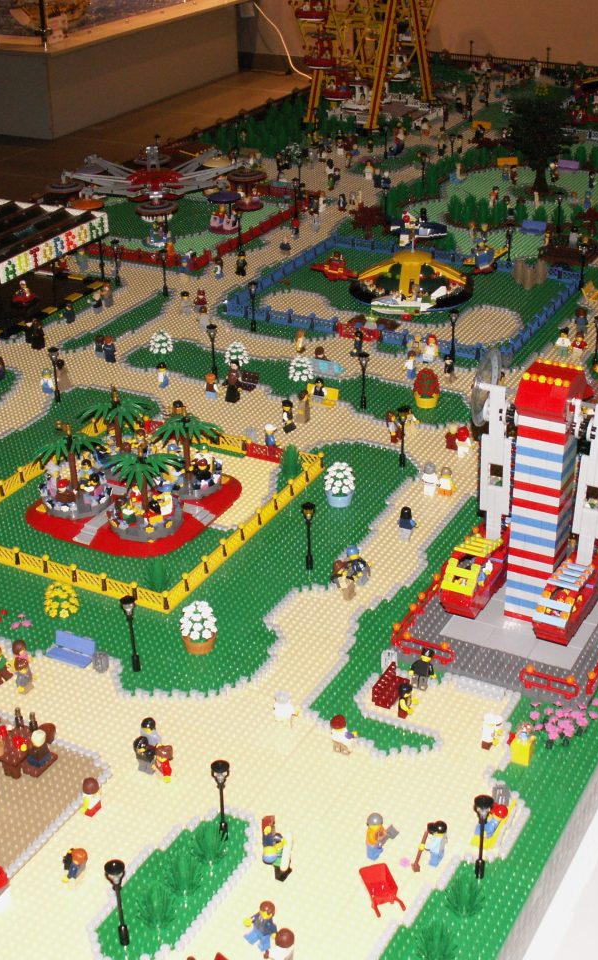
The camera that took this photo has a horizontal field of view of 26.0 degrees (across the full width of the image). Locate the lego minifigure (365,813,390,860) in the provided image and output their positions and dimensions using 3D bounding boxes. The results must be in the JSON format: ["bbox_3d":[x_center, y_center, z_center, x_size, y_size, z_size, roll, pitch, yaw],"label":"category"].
[{"bbox_3d":[0.063,0.290,1.050,0.019,0.042,0.024,13,31,25],"label":"lego minifigure"}]

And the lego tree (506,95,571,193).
[{"bbox_3d":[0.511,-0.707,2.742,0.140,0.190,0.140,13,31,25],"label":"lego tree"}]

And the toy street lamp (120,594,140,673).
[{"bbox_3d":[-0.164,0.153,1.269,0.016,0.080,0.016,0,28,0],"label":"toy street lamp"}]

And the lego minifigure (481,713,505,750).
[{"bbox_3d":[0.175,0.226,1.168,0.020,0.042,0.025,13,31,24],"label":"lego minifigure"}]

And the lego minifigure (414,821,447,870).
[{"bbox_3d":[0.108,0.300,1.063,0.028,0.043,0.025,13,32,25],"label":"lego minifigure"}]

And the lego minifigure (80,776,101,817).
[{"bbox_3d":[-0.177,0.269,1.102,0.017,0.036,0.024,13,31,25],"label":"lego minifigure"}]

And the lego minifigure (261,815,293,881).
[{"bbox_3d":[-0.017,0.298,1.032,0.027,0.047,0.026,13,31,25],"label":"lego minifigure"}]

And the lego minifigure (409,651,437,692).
[{"bbox_3d":[0.122,0.189,1.284,0.026,0.042,0.017,13,32,25],"label":"lego minifigure"}]

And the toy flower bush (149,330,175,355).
[{"bbox_3d":[-0.213,-0.218,2.012,0.036,0.034,0.036,-1,28,0],"label":"toy flower bush"}]

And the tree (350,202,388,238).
[{"bbox_3d":[0.134,-0.490,2.484,0.072,0.061,0.072,-1,28,0],"label":"tree"}]

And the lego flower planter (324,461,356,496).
[{"bbox_3d":[0.051,0.003,1.610,0.040,0.056,0.040,-1,29,1],"label":"lego flower planter"}]

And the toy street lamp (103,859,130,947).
[{"bbox_3d":[-0.134,0.316,0.963,0.016,0.082,0.016,-1,28,0],"label":"toy street lamp"}]

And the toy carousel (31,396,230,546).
[{"bbox_3d":[-0.206,-0.022,1.582,0.205,0.095,0.205,-1,28,0],"label":"toy carousel"}]

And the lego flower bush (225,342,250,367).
[{"bbox_3d":[-0.094,-0.192,1.979,0.036,0.033,0.036,-1,29,1],"label":"lego flower bush"}]

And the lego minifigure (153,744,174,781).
[{"bbox_3d":[-0.122,0.254,1.164,0.023,0.036,0.017,13,32,25],"label":"lego minifigure"}]

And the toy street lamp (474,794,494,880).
[{"bbox_3d":[0.144,0.282,1.018,0.016,0.080,0.016,0,28,0],"label":"toy street lamp"}]

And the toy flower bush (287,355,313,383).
[{"bbox_3d":[0.003,-0.171,1.950,0.038,0.036,0.038,-1,29,1],"label":"toy flower bush"}]

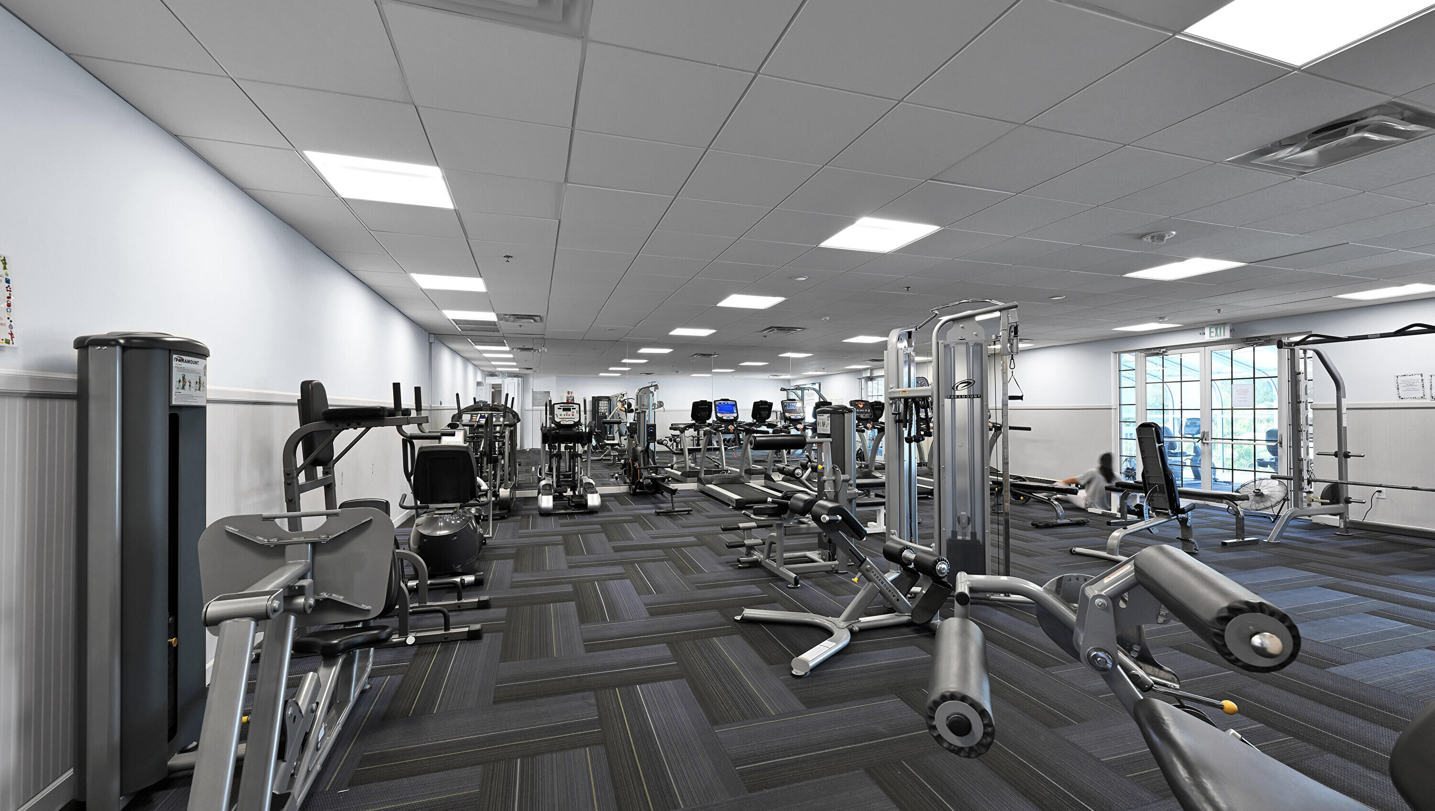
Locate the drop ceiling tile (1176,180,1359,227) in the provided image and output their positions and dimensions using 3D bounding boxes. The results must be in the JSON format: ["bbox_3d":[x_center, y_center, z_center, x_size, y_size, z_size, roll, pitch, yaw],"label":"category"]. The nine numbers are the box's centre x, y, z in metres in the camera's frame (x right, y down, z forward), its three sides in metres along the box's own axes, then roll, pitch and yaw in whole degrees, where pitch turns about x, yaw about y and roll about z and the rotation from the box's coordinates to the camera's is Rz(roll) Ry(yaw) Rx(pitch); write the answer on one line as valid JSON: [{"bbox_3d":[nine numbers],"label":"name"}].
[{"bbox_3d":[3.245,-1.201,3.325,0.603,0.020,0.603,0,0,-18],"label":"drop ceiling tile"}]

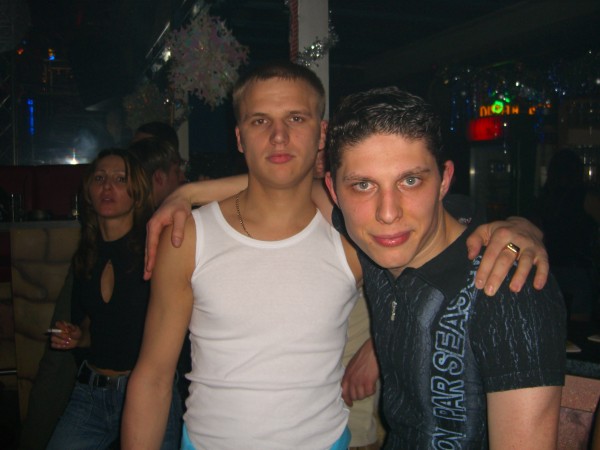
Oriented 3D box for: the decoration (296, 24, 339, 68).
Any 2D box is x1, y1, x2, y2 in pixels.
[{"bbox_3d":[0.066,-0.677,2.500,0.160,0.165,0.110,0,5,0],"label":"decoration"}]

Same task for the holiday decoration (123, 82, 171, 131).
[{"bbox_3d":[-0.816,-0.624,3.500,0.260,0.260,0.170,0,5,-6],"label":"holiday decoration"}]

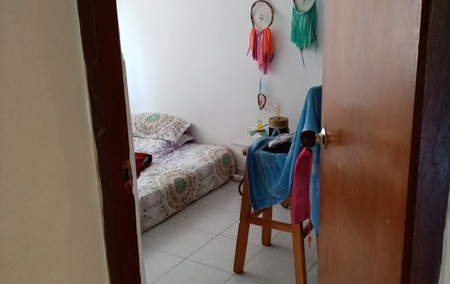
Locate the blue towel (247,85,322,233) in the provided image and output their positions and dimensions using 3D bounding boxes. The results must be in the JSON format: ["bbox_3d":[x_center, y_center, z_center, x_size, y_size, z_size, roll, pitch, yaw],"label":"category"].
[{"bbox_3d":[0.317,0.042,2.195,0.420,0.640,0.280,8,18,33],"label":"blue towel"}]

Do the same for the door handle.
[{"bbox_3d":[0.262,-0.010,1.317,0.078,0.060,0.060,-2,15,0],"label":"door handle"}]

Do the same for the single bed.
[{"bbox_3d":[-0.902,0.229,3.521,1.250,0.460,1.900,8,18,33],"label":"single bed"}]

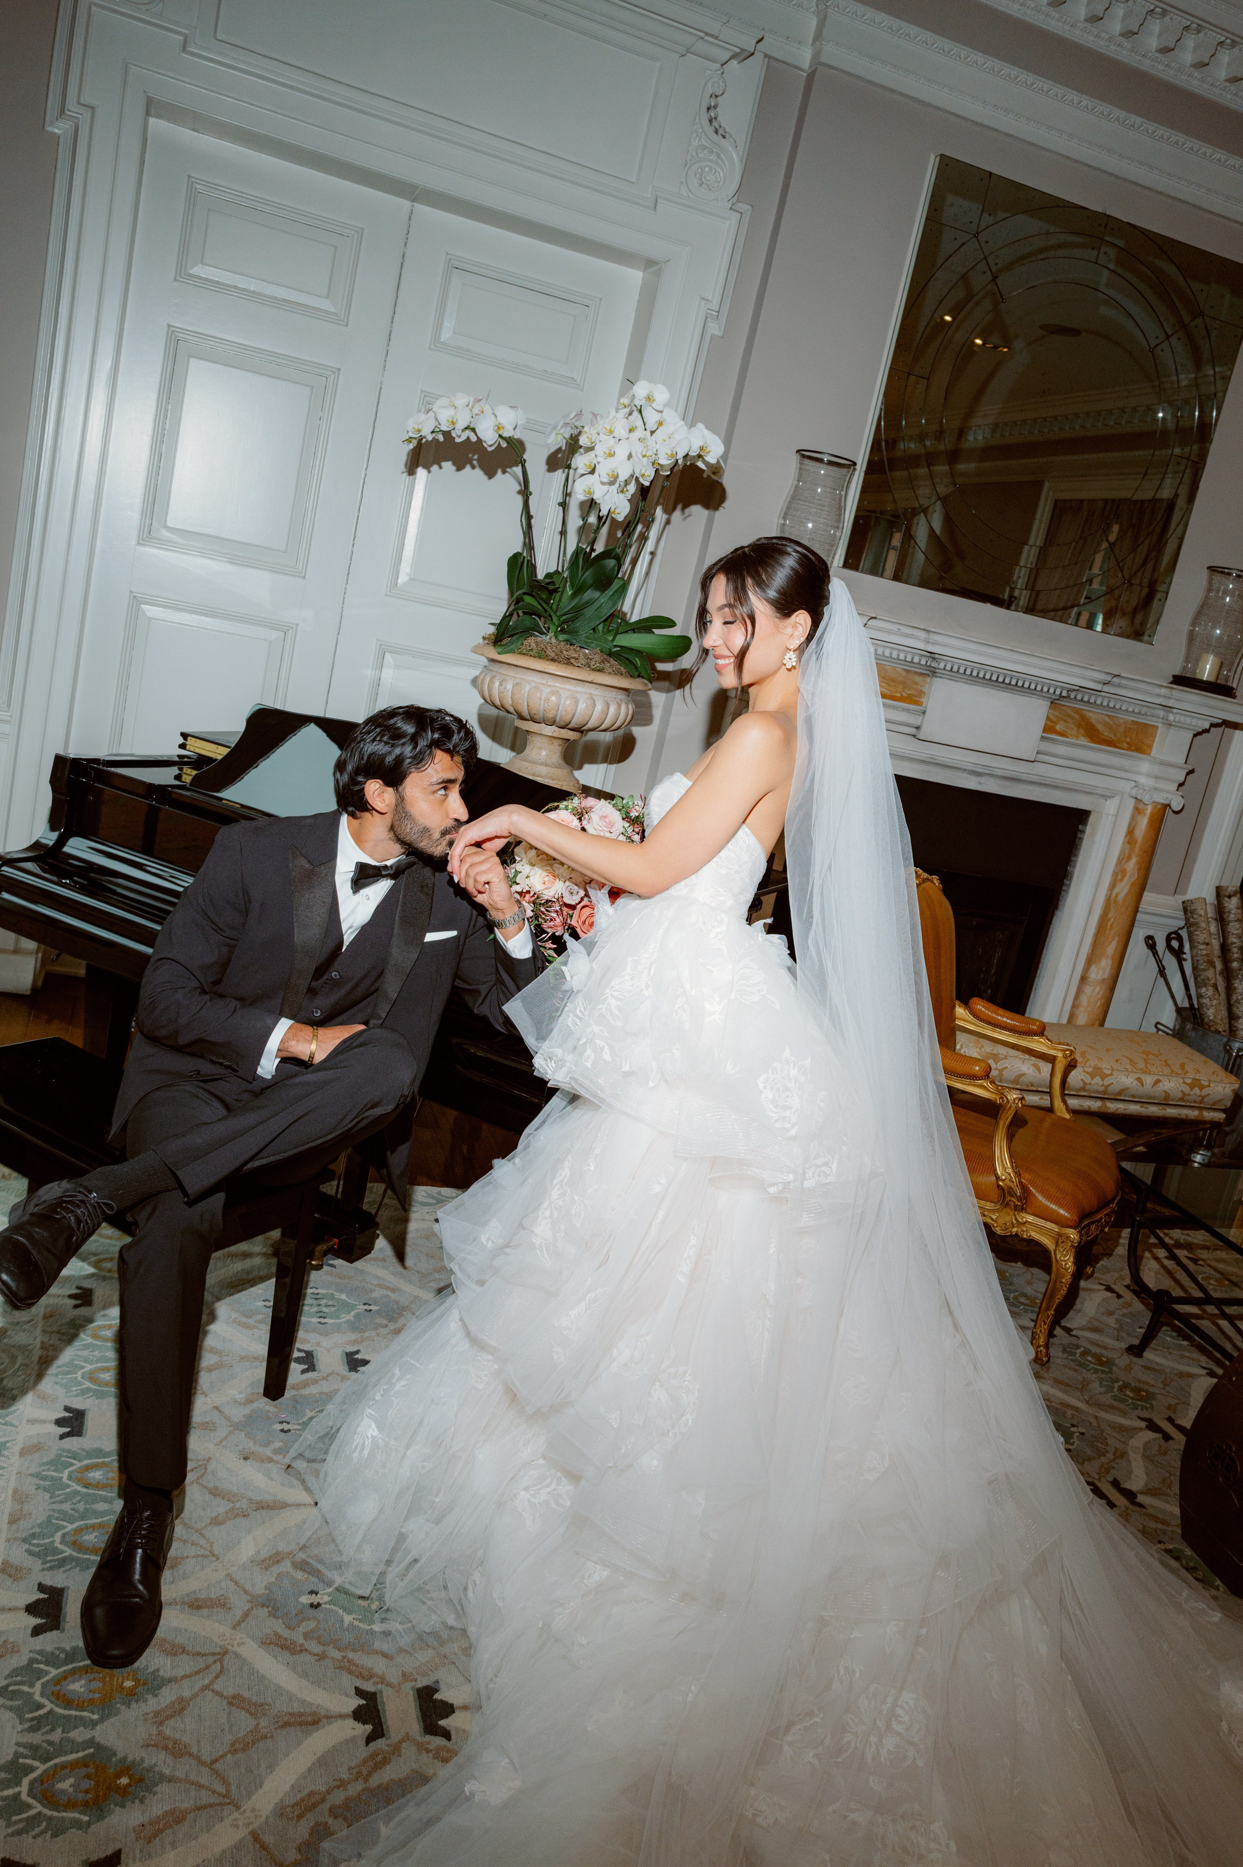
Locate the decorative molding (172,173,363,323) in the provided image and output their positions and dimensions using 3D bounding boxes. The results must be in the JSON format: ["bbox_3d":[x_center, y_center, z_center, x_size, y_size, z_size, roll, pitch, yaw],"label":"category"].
[{"bbox_3d":[-1.001,-1.946,4.155,0.488,0.270,0.035,8,14,-20],"label":"decorative molding"}]

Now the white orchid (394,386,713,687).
[{"bbox_3d":[-0.159,-1.020,3.560,0.790,0.690,0.480,8,14,-20],"label":"white orchid"}]

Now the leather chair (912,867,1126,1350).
[{"bbox_3d":[0.975,0.414,3.748,0.700,1.000,0.660,19,15,25],"label":"leather chair"}]

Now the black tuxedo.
[{"bbox_3d":[-0.520,0.288,2.415,0.660,1.030,0.720,5,15,-28],"label":"black tuxedo"}]

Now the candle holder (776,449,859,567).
[{"bbox_3d":[0.584,-1.237,4.462,0.205,0.410,0.205,8,14,-20],"label":"candle holder"}]

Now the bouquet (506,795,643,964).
[{"bbox_3d":[-0.085,-0.102,2.512,0.270,0.300,0.260,10,14,-10],"label":"bouquet"}]

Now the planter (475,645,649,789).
[{"bbox_3d":[-0.177,-0.551,3.716,0.465,0.305,0.465,8,14,-20],"label":"planter"}]

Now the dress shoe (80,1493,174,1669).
[{"bbox_3d":[-0.706,0.904,2.111,0.110,0.115,0.310,10,14,-11],"label":"dress shoe"}]

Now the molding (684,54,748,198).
[{"bbox_3d":[0.285,-2.309,4.173,0.155,0.355,0.060,8,14,-20],"label":"molding"}]

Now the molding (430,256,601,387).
[{"bbox_3d":[-0.316,-1.855,4.409,0.485,0.270,0.035,8,14,-20],"label":"molding"}]

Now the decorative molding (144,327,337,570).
[{"bbox_3d":[-1.126,-1.410,4.283,0.490,0.618,0.035,8,14,-20],"label":"decorative molding"}]

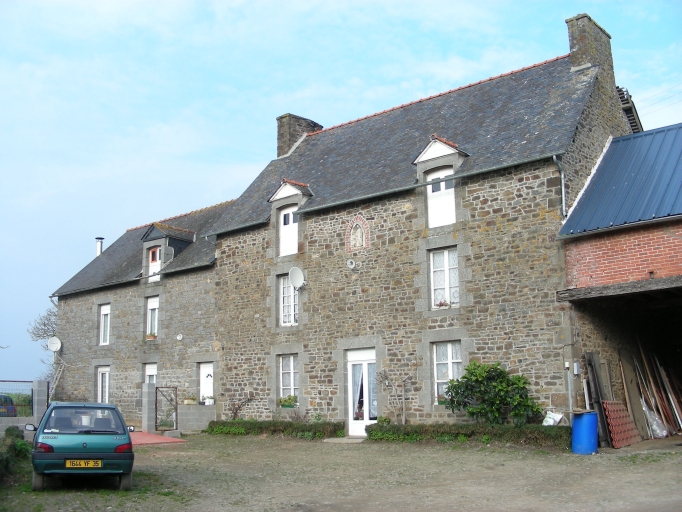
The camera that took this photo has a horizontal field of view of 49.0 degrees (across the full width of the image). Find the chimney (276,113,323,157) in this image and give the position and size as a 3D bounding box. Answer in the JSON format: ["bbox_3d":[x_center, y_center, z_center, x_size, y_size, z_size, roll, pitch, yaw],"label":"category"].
[{"bbox_3d":[-1.607,-4.505,29.852,0.700,1.660,1.940,-10,-15,38],"label":"chimney"}]

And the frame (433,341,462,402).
[{"bbox_3d":[2.796,3.027,19.396,0.860,1.580,0.120,-10,-15,38],"label":"frame"}]

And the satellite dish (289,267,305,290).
[{"bbox_3d":[-1.317,0.666,22.677,0.600,0.680,0.300,9,-15,-40],"label":"satellite dish"}]

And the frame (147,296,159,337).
[{"bbox_3d":[-6.836,2.275,27.589,0.760,1.520,0.120,-10,-15,38],"label":"frame"}]

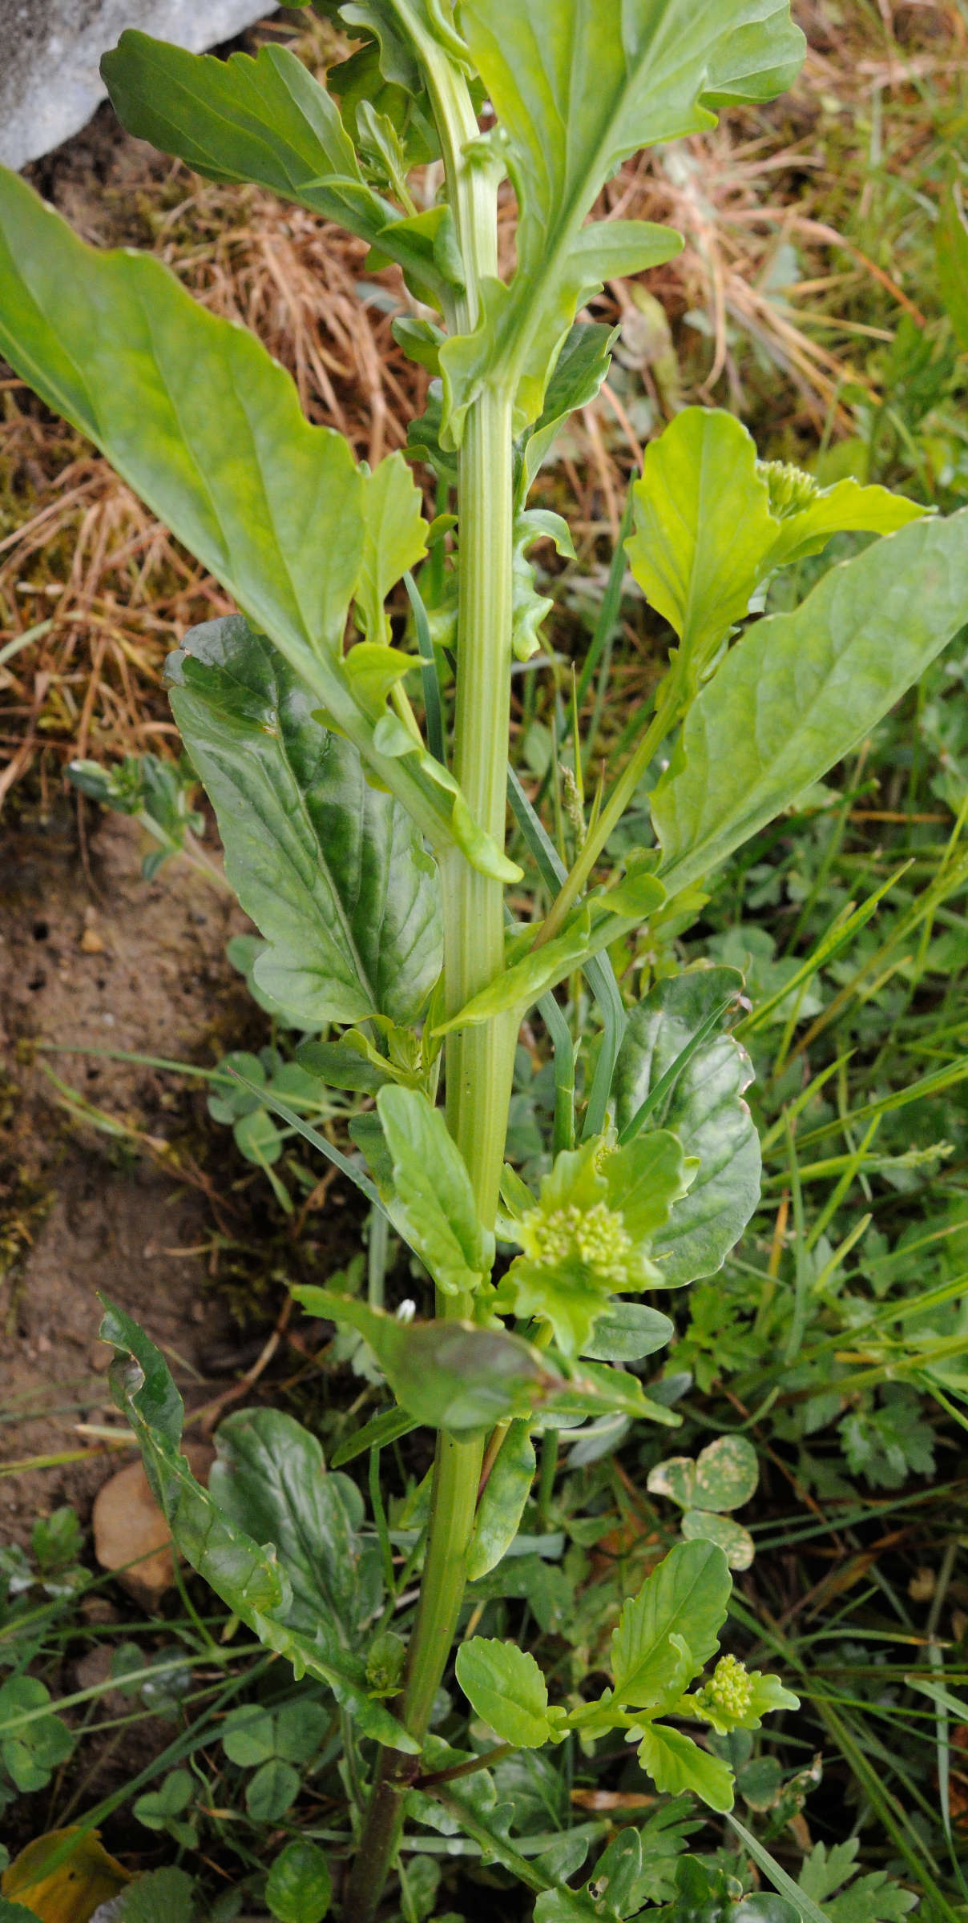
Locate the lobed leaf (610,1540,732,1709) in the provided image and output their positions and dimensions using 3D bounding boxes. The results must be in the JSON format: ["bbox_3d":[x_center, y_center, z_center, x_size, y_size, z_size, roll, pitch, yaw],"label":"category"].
[{"bbox_3d":[0.045,0.163,0.381,0.024,0.008,0.044,36,86,15],"label":"lobed leaf"}]

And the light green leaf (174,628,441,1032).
[{"bbox_3d":[-0.038,-0.028,0.328,0.043,0.020,0.092,-24,87,-15],"label":"light green leaf"}]

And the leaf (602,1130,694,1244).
[{"bbox_3d":[0.035,0.048,0.333,0.015,0.006,0.024,33,80,15],"label":"leaf"}]

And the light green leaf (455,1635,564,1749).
[{"bbox_3d":[0.006,0.183,0.390,0.029,0.007,0.020,32,68,13],"label":"light green leaf"}]

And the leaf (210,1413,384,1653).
[{"bbox_3d":[-0.057,0.176,0.479,0.043,0.020,0.075,-18,88,-17],"label":"leaf"}]

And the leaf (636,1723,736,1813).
[{"bbox_3d":[0.058,0.232,0.448,0.032,0.010,0.019,32,64,28],"label":"leaf"}]

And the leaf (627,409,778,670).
[{"bbox_3d":[0.038,-0.075,0.280,0.026,0.044,0.010,0,20,0],"label":"leaf"}]

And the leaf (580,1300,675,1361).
[{"bbox_3d":[0.033,0.091,0.381,0.026,0.005,0.014,-2,60,-7],"label":"leaf"}]

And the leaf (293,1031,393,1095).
[{"bbox_3d":[-0.029,0.022,0.330,0.022,0.008,0.012,9,73,10],"label":"leaf"}]

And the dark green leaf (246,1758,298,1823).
[{"bbox_3d":[-0.060,0.238,0.446,0.015,0.004,0.015,1,61,1],"label":"dark green leaf"}]

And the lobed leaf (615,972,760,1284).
[{"bbox_3d":[0.049,0.041,0.381,0.037,0.018,0.075,6,81,13],"label":"lobed leaf"}]

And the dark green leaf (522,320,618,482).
[{"bbox_3d":[0.014,-0.093,0.260,0.016,0.012,0.030,28,82,-5],"label":"dark green leaf"}]

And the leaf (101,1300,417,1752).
[{"bbox_3d":[-0.062,0.163,0.444,0.022,0.164,0.036,-32,13,-8],"label":"leaf"}]

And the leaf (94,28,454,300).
[{"bbox_3d":[-0.049,-0.185,0.354,0.103,0.015,0.034,40,71,18],"label":"leaf"}]

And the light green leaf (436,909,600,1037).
[{"bbox_3d":[0.006,0.003,0.307,0.036,0.009,0.010,-32,48,-17],"label":"light green leaf"}]

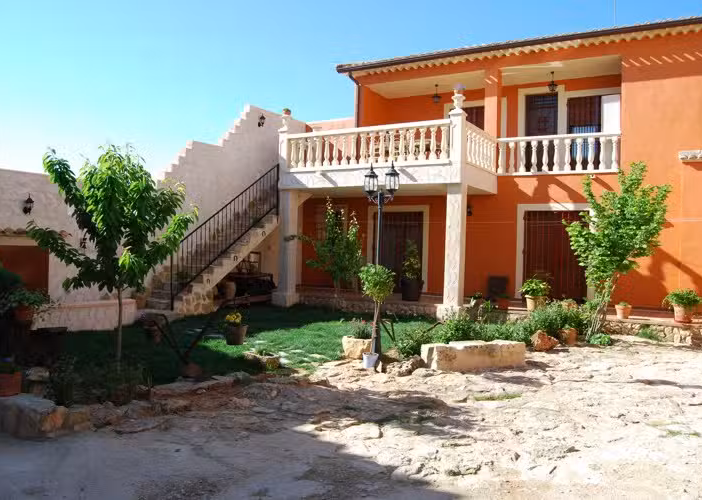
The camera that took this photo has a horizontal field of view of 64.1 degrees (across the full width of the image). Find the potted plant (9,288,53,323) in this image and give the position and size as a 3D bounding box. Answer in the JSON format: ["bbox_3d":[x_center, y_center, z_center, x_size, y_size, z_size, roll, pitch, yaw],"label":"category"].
[{"bbox_3d":[-4.461,0.762,7.800,0.550,0.460,0.500,2,1,26],"label":"potted plant"}]

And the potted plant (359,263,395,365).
[{"bbox_3d":[0.333,0.830,7.050,0.470,1.300,0.470,1,1,3],"label":"potted plant"}]

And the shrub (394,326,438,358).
[{"bbox_3d":[0.915,1.294,7.950,0.596,0.418,0.566,1,1,7],"label":"shrub"}]

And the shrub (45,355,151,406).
[{"bbox_3d":[-2.379,1.154,5.300,0.880,0.380,0.600,1,1,-6],"label":"shrub"}]

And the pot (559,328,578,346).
[{"bbox_3d":[3.571,1.423,9.200,0.310,0.280,0.310,2,1,21],"label":"pot"}]

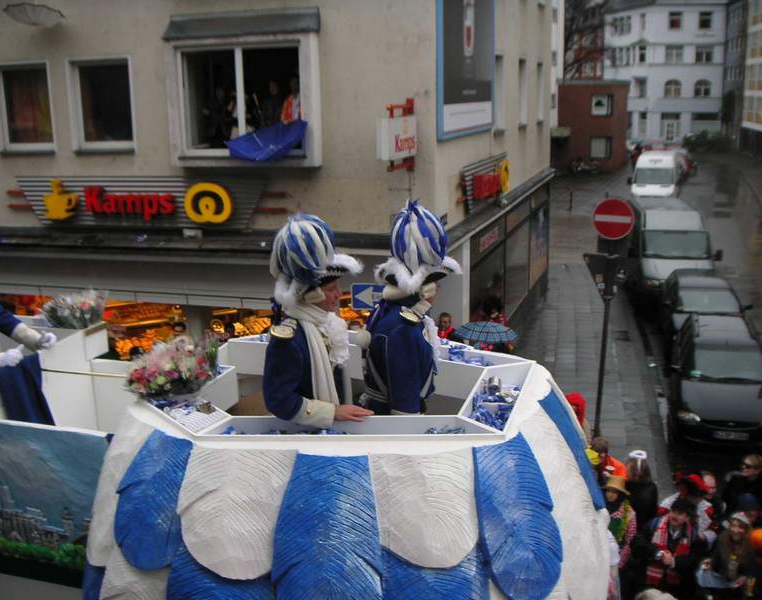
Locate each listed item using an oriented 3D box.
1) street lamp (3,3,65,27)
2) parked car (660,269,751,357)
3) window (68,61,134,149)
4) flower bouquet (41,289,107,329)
[{"bbox_3d":[-4.986,-4.103,12.600,0.860,0.290,0.860,3,14,18],"label":"street lamp"},{"bbox_3d":[7.025,0.295,19.180,1.700,1.420,4.250,2,12,14],"label":"parked car"},{"bbox_3d":[-4.441,-3.083,14.007,1.132,1.465,0.160,3,14,18],"label":"window"},{"bbox_3d":[-1.815,0.056,5.200,0.360,0.210,0.300,-1,12,0],"label":"flower bouquet"}]

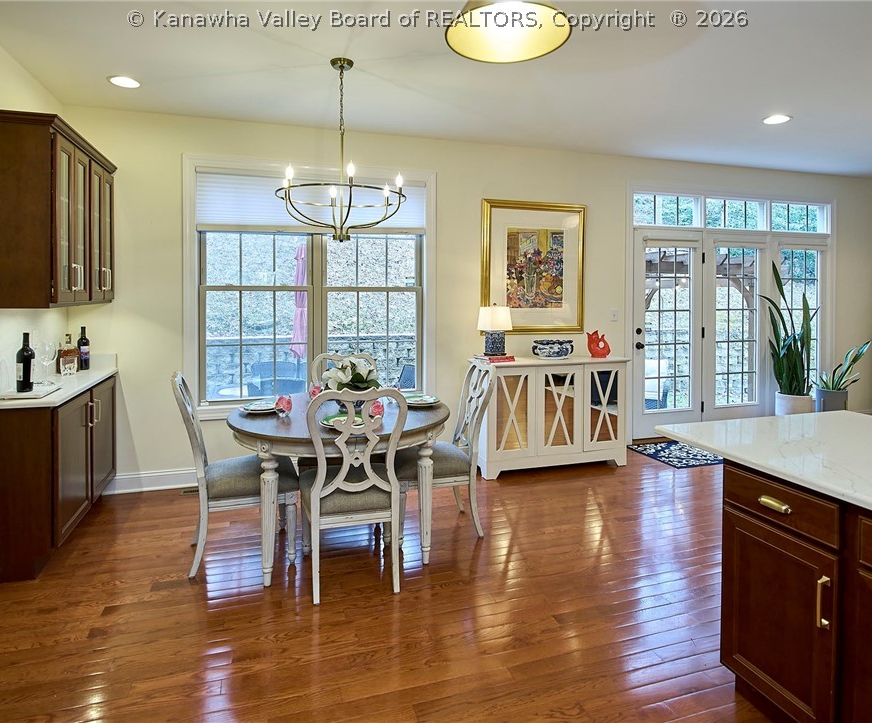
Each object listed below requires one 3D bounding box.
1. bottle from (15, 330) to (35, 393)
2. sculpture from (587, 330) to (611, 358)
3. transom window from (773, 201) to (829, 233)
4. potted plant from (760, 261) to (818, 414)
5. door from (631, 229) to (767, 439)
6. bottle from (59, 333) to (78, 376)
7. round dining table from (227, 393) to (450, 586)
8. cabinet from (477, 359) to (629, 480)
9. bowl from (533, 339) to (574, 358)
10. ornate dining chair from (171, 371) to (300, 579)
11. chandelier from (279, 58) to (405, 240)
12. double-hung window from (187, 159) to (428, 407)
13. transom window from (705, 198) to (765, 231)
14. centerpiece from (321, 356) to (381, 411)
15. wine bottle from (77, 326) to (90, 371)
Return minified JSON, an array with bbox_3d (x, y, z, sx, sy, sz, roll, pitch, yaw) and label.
[{"bbox_3d":[-2.205,0.005,2.754,0.080,0.305,0.080,-2,5,-19],"label":"bottle"},{"bbox_3d":[1.416,-0.147,4.440,0.200,0.240,0.120,-1,4,-18],"label":"sculpture"},{"bbox_3d":[4.047,-1.596,5.702,0.820,0.310,0.080,-1,5,-17],"label":"transom window"},{"bbox_3d":[3.634,-0.134,5.285,0.530,1.750,0.480,-2,5,-18],"label":"potted plant"},{"bbox_3d":[2.773,-0.312,5.324,1.700,2.050,0.090,-1,5,-17],"label":"door"},{"bbox_3d":[-2.521,-0.055,3.517,0.095,0.290,0.115,4,6,35],"label":"bottle"},{"bbox_3d":[-0.556,0.676,3.050,1.230,0.765,1.230,0,5,0],"label":"round dining table"},{"bbox_3d":[0.927,0.432,4.333,1.327,0.879,0.464,-2,5,-18],"label":"cabinet"},{"bbox_3d":[1.011,-0.104,4.429,0.347,0.161,0.236,-2,5,-18],"label":"bowl"},{"bbox_3d":[-1.132,0.568,2.897,0.610,1.020,0.510,-2,5,-21],"label":"ornate dining chair"},{"bbox_3d":[-0.540,-1.200,2.928,0.735,1.055,0.700,-2,5,-18],"label":"chandelier"},{"bbox_3d":[-0.954,-0.605,4.084,1.840,1.840,0.120,-1,4,-18],"label":"double-hung window"},{"bbox_3d":[3.119,-1.534,5.330,0.810,0.320,0.100,-1,4,-18],"label":"transom window"},{"bbox_3d":[-0.491,0.131,2.980,0.320,0.300,0.310,-1,4,-18],"label":"centerpiece"},{"bbox_3d":[-2.454,-0.090,3.570,0.078,0.300,0.078,-2,5,-19],"label":"wine bottle"}]

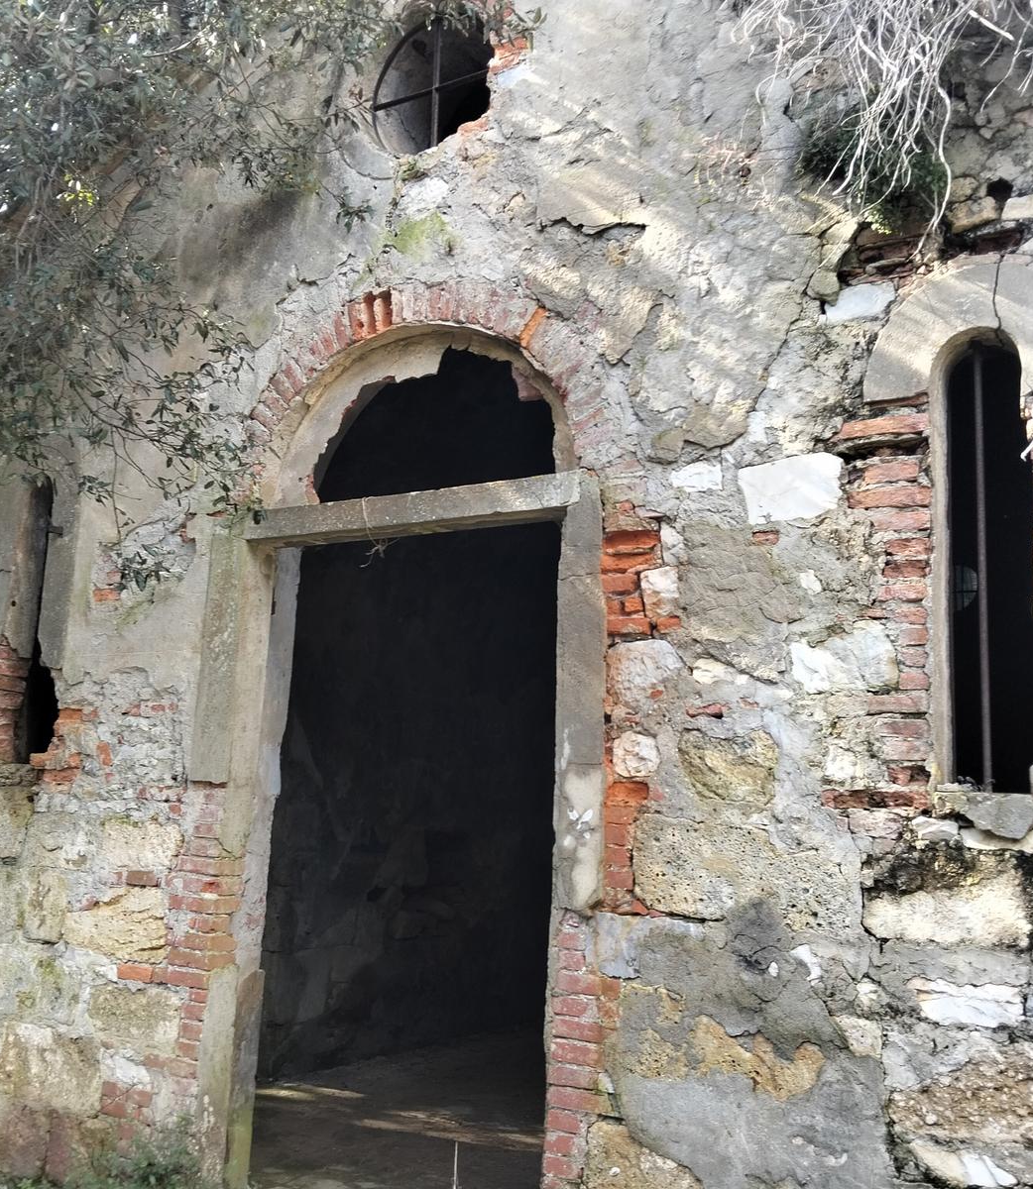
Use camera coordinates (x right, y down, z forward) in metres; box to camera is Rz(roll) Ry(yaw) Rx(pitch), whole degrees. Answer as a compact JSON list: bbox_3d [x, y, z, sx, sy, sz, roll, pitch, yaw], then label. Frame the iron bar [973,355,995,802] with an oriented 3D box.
[{"bbox_3d":[1.280,-0.086,3.262,0.020,1.238,0.020,-3,-12,27],"label":"iron bar"}]

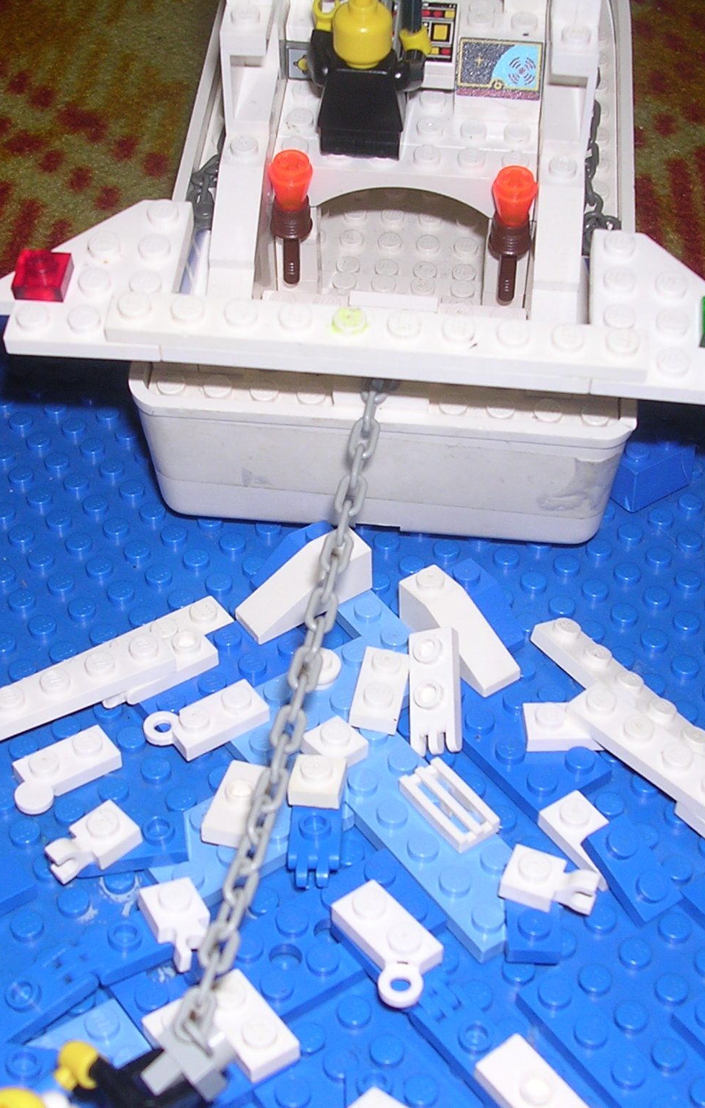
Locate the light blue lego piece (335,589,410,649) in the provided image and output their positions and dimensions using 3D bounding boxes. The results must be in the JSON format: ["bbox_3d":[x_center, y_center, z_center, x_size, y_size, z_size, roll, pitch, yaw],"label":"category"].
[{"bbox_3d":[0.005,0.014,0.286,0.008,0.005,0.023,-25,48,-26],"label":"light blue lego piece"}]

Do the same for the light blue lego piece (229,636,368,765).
[{"bbox_3d":[-0.006,0.026,0.272,0.032,0.005,0.016,-25,48,-27],"label":"light blue lego piece"}]

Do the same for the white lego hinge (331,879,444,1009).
[{"bbox_3d":[0.005,0.056,0.232,0.011,0.005,0.019,-28,49,-29],"label":"white lego hinge"}]

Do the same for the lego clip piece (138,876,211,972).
[{"bbox_3d":[-0.025,0.054,0.238,0.008,0.005,0.014,-12,41,-24],"label":"lego clip piece"}]

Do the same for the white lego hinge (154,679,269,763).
[{"bbox_3d":[-0.024,0.027,0.268,0.018,0.005,0.009,-25,48,-26],"label":"white lego hinge"}]

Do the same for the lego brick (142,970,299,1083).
[{"bbox_3d":[-0.019,0.069,0.231,0.016,0.005,0.016,-25,48,-27],"label":"lego brick"}]

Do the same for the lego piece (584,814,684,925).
[{"bbox_3d":[0.043,0.048,0.245,0.008,0.005,0.016,-21,57,-23],"label":"lego piece"}]

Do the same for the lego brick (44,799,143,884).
[{"bbox_3d":[-0.040,0.044,0.246,0.013,0.005,0.008,-32,50,-31],"label":"lego brick"}]

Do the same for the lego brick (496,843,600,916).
[{"bbox_3d":[0.030,0.049,0.242,0.013,0.005,0.008,16,44,15],"label":"lego brick"}]

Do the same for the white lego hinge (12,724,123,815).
[{"bbox_3d":[-0.046,0.036,0.262,0.019,0.005,0.012,-25,48,-27],"label":"white lego hinge"}]

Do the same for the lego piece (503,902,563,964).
[{"bbox_3d":[0.027,0.053,0.241,0.008,0.005,0.016,1,41,1],"label":"lego piece"}]

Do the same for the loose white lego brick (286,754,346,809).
[{"bbox_3d":[-0.005,0.035,0.255,0.008,0.005,0.008,5,42,5],"label":"loose white lego brick"}]

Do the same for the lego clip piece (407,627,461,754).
[{"bbox_3d":[0.014,0.023,0.272,0.008,0.005,0.020,-10,63,20],"label":"lego clip piece"}]

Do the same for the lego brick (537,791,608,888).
[{"bbox_3d":[0.038,0.045,0.255,0.008,0.005,0.016,-25,48,-27],"label":"lego brick"}]

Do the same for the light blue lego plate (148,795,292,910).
[{"bbox_3d":[-0.016,0.043,0.250,0.032,0.005,0.016,-24,48,-27],"label":"light blue lego plate"}]

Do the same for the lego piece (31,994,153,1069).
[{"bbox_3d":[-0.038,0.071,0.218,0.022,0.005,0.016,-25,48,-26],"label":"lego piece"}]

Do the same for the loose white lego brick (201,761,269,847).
[{"bbox_3d":[-0.017,0.039,0.255,0.008,0.005,0.016,9,33,10],"label":"loose white lego brick"}]

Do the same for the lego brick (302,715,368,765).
[{"bbox_3d":[-0.003,0.031,0.265,0.008,0.005,0.008,-28,49,-29],"label":"lego brick"}]

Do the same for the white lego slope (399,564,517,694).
[{"bbox_3d":[0.019,0.013,0.282,0.008,0.011,0.024,-26,48,-27],"label":"white lego slope"}]

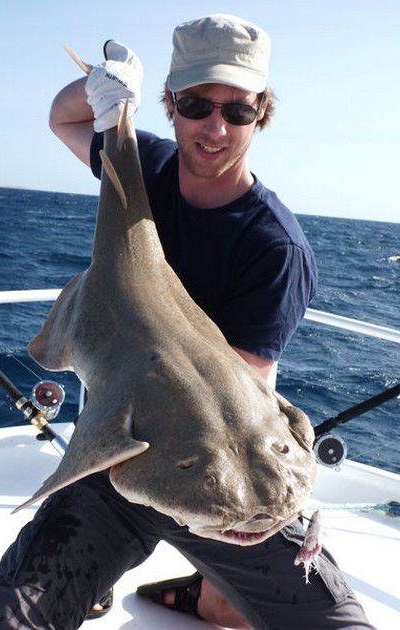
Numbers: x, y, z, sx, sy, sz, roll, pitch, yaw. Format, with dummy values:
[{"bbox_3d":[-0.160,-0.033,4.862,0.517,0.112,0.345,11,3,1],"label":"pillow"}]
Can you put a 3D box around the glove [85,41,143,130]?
[{"bbox_3d":[-0.138,-0.366,1.370,0.098,0.145,0.115,3,13,-1],"label":"glove"}]

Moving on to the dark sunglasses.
[{"bbox_3d":[0.030,-0.355,1.415,0.142,0.048,0.135,6,25,-4],"label":"dark sunglasses"}]

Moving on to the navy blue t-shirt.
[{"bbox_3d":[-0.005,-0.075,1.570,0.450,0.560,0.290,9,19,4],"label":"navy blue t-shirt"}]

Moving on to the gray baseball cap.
[{"bbox_3d":[0.034,-0.447,1.450,0.175,0.130,0.250,3,18,-2],"label":"gray baseball cap"}]

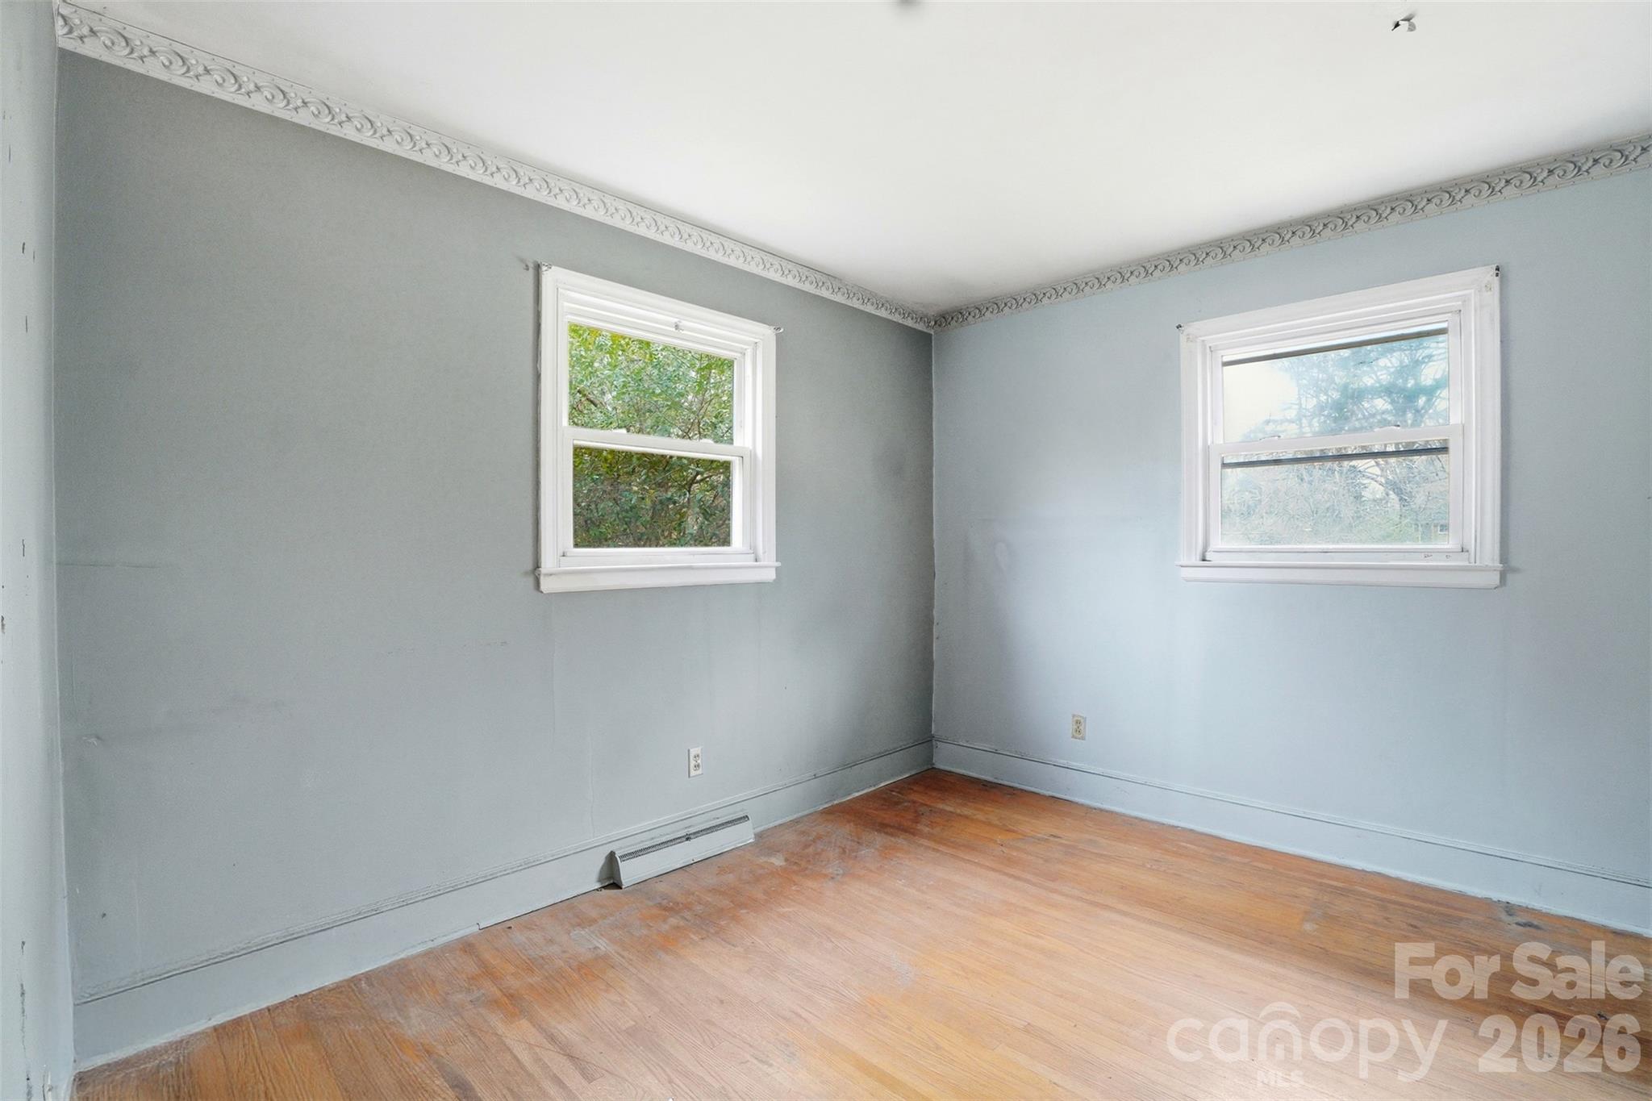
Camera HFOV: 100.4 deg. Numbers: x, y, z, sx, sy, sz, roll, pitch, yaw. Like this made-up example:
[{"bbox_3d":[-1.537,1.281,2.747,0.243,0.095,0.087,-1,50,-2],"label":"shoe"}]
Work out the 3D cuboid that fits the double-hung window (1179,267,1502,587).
[{"bbox_3d":[1.962,-0.424,2.724,1.006,1.117,0.105,0,0,39],"label":"double-hung window"}]

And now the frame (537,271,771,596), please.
[{"bbox_3d":[-0.612,-0.415,2.716,1.048,1.112,0.105,0,1,-43],"label":"frame"}]

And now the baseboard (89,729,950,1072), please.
[{"bbox_3d":[-0.590,1.126,2.722,3.213,0.173,0.045,0,1,-43],"label":"baseboard"}]

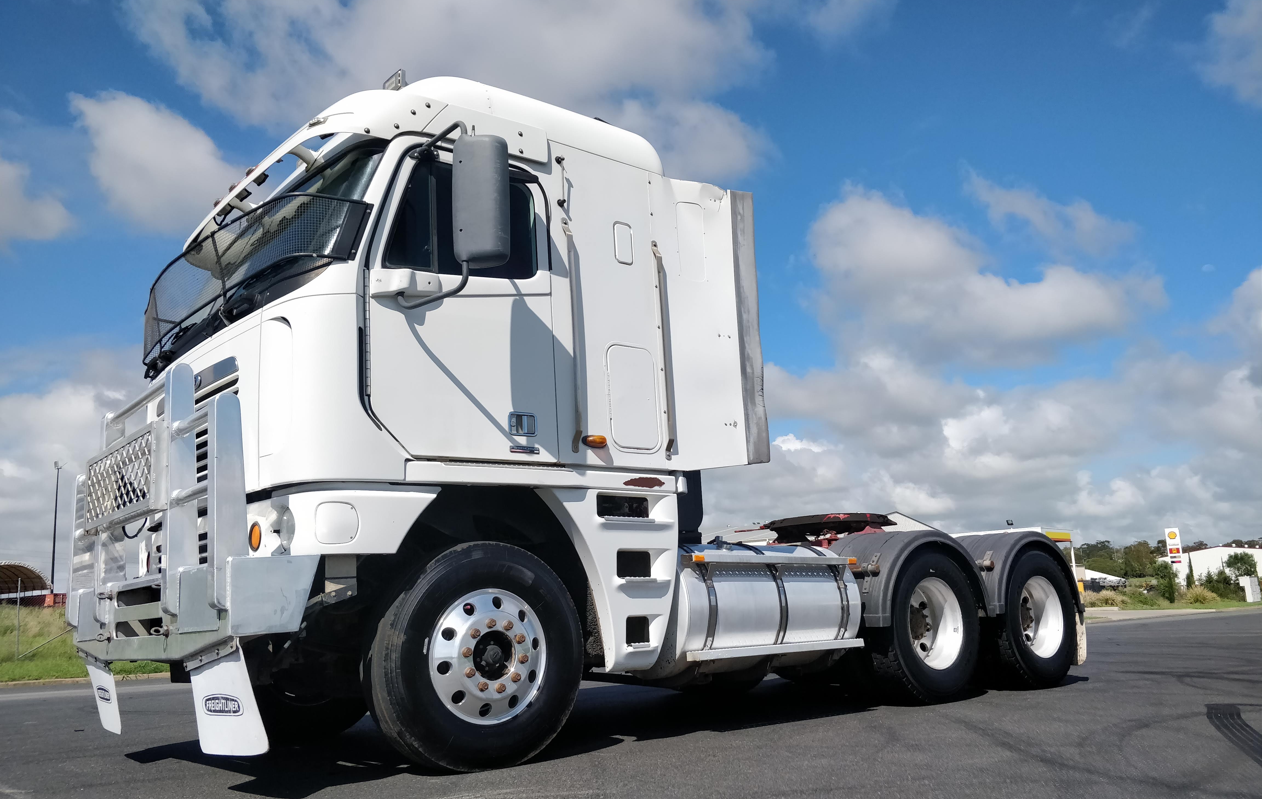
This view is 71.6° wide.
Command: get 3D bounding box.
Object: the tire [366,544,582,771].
[{"bbox_3d":[-0.713,1.196,4.101,1.020,1.020,0.280,7,-16,-36],"label":"tire"}]

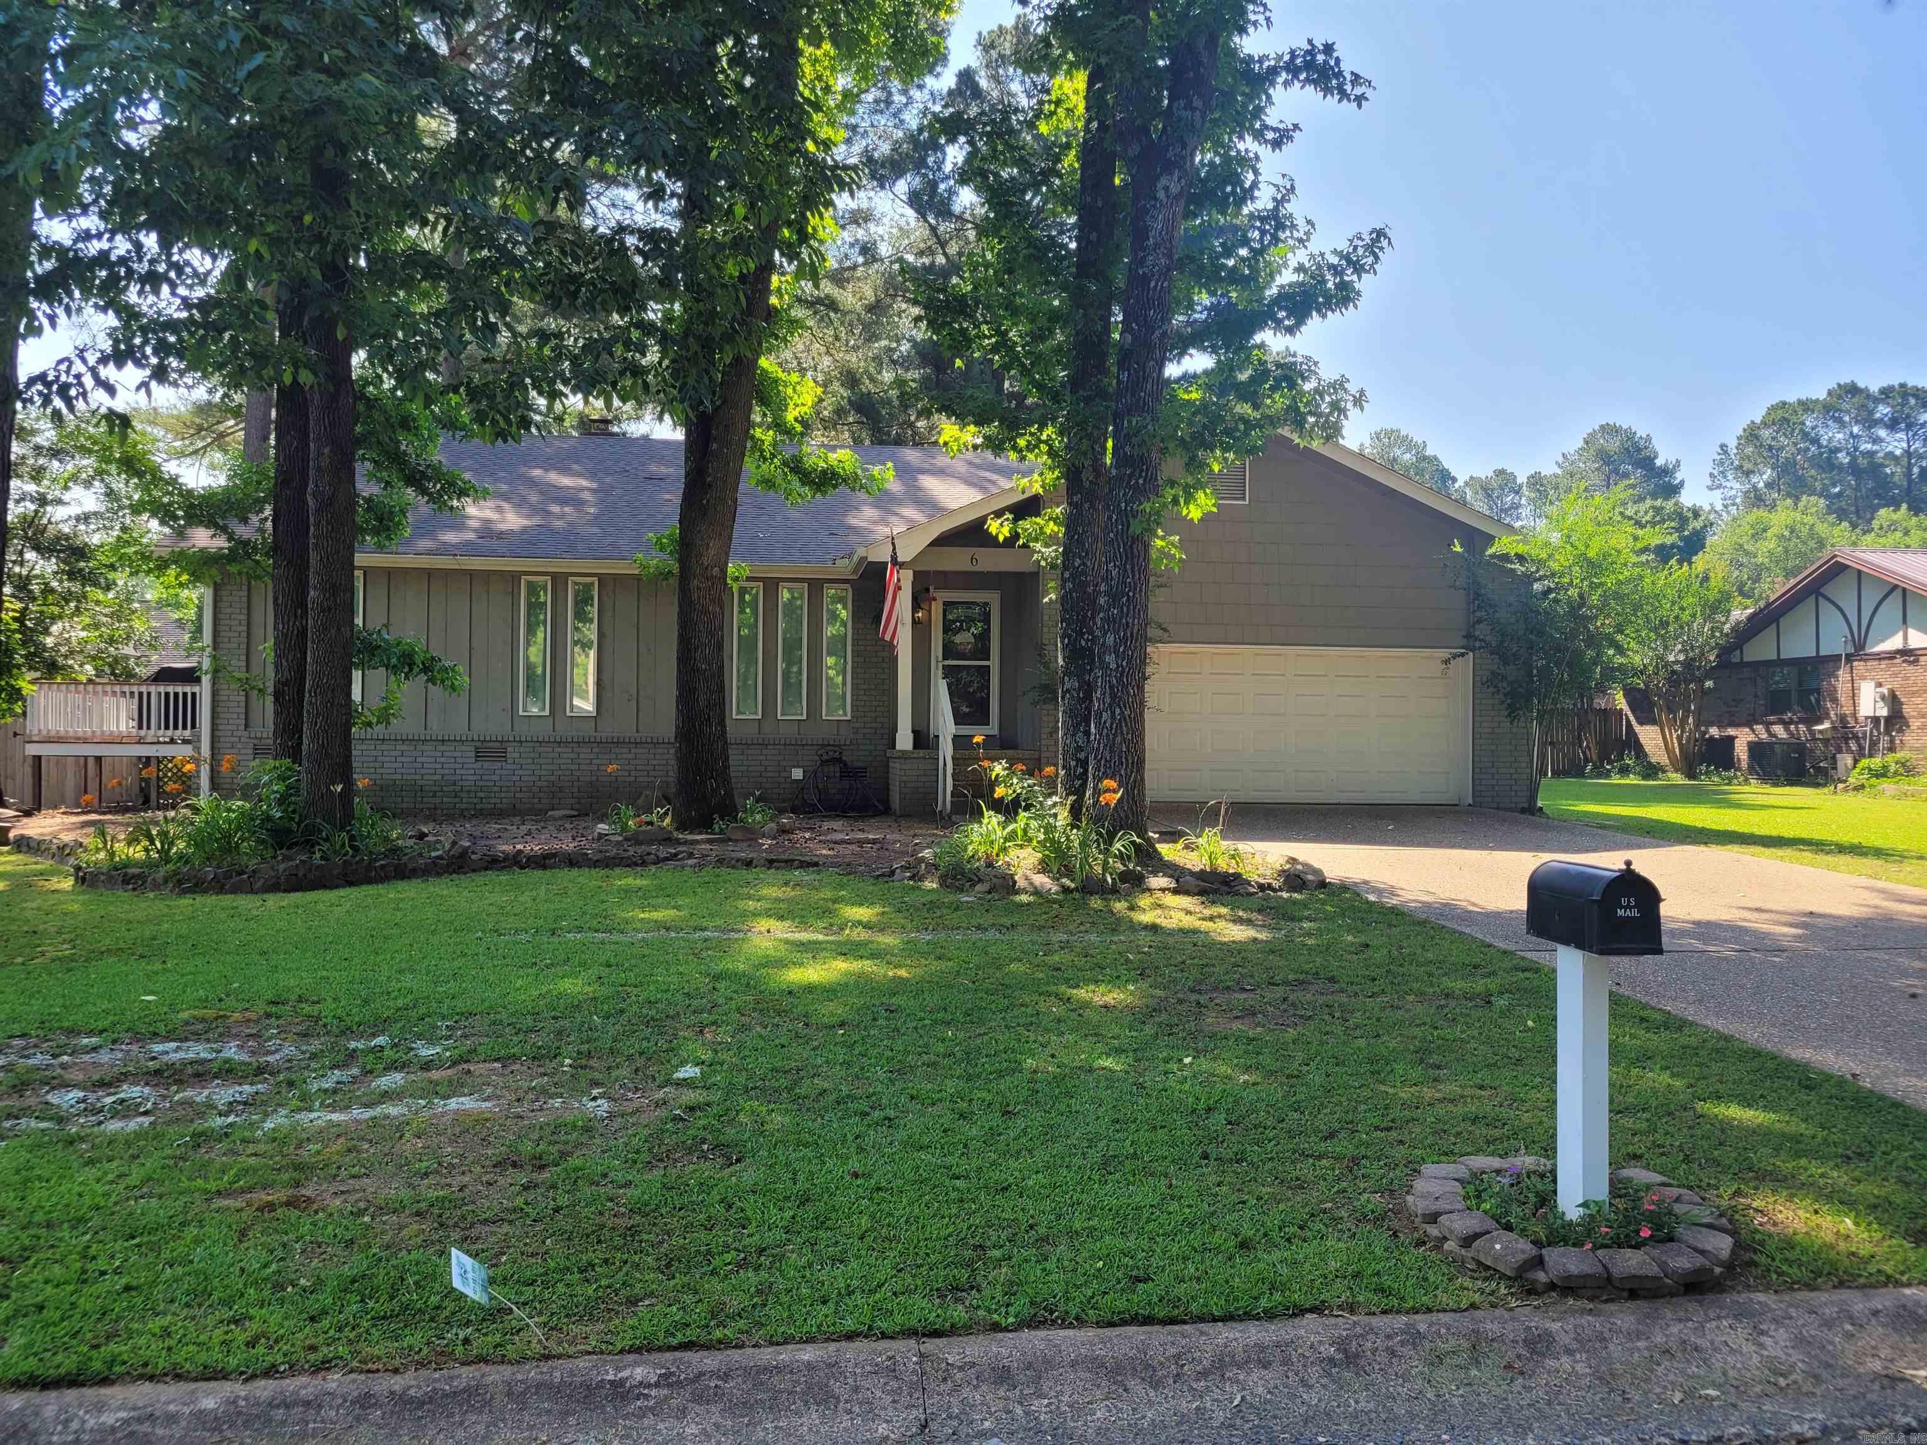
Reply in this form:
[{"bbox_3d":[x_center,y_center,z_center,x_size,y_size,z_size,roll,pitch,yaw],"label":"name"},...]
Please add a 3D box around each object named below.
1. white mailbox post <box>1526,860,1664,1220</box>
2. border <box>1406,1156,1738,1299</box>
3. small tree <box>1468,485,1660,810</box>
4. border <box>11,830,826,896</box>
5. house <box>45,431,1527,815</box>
[{"bbox_3d":[1.975,1.001,4.570,0.220,1.160,0.480,1,-1,-5],"label":"white mailbox post"},{"bbox_3d":[1.928,1.595,4.640,0.980,0.140,0.990,1,-1,-5],"label":"border"},{"bbox_3d":[8.290,-1.030,20.000,2.700,4.500,2.600,1,-1,-5],"label":"small tree"},{"bbox_3d":[-5.886,1.407,14.547,8.960,0.340,3.400,1,-1,-5],"label":"border"},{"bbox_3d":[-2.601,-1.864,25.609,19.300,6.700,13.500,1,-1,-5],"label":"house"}]

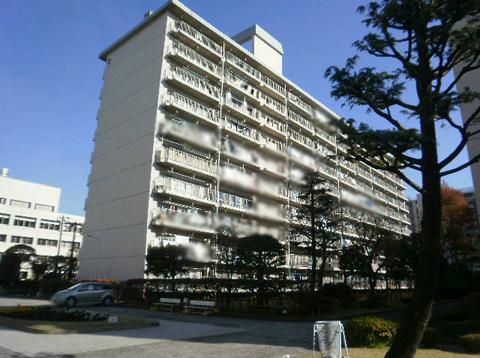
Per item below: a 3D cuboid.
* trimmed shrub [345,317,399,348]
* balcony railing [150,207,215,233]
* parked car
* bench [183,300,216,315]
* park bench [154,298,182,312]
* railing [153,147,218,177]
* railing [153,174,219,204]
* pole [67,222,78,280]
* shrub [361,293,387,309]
[{"bbox_3d":[4.178,4.786,11.381,1.600,0.760,1.200,-4,-16,19],"label":"trimmed shrub"},{"bbox_3d":[-5.084,3.816,32.592,1.135,1.342,6.317,-13,-21,41],"label":"balcony railing"},{"bbox_3d":[-11.215,8.342,26.336,1.700,1.580,4.550,-13,-21,41],"label":"parked car"},{"bbox_3d":[-2.304,7.238,20.215,1.980,0.740,0.650,-12,-20,39],"label":"bench"},{"bbox_3d":[-4.630,7.859,22.656,1.980,0.740,0.650,-12,-20,39],"label":"park bench"},{"bbox_3d":[-4.972,-1.476,34.044,1.135,1.342,6.317,-13,-21,41],"label":"railing"},{"bbox_3d":[-5.028,1.189,33.313,1.135,1.342,6.317,-13,-21,41],"label":"railing"},{"bbox_3d":[-22.484,10.182,47.888,0.450,8.979,1.300,-13,-21,41],"label":"pole"},{"bbox_3d":[9.923,9.124,26.911,1.850,1.000,1.400,-4,-16,19],"label":"shrub"}]

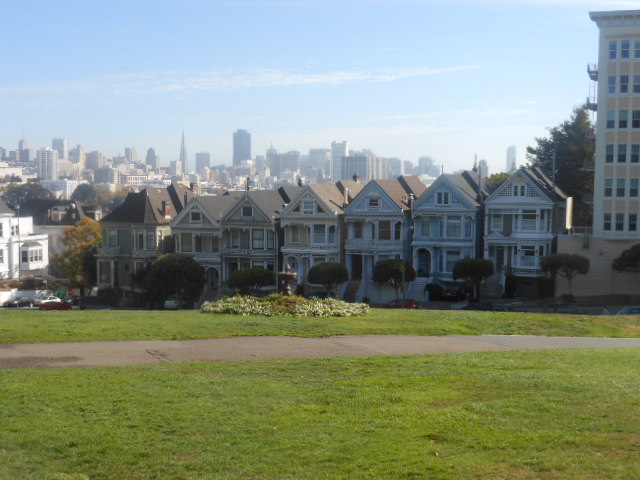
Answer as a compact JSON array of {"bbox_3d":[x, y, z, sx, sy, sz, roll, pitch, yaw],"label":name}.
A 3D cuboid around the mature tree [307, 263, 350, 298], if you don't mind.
[{"bbox_3d":[0.790,4.422,87.590,4.200,4.000,4.200,0,4,0],"label":"mature tree"}]

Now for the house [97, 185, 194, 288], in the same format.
[{"bbox_3d":[-21.386,-0.618,109.504,9.200,13.400,14.500,2,5,20],"label":"house"}]

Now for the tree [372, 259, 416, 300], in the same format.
[{"bbox_3d":[7.576,4.198,84.606,4.400,4.550,4.300,0,4,0],"label":"tree"}]

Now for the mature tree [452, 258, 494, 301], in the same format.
[{"bbox_3d":[15.094,3.971,81.815,4.100,4.220,4.100,2,5,20],"label":"mature tree"}]

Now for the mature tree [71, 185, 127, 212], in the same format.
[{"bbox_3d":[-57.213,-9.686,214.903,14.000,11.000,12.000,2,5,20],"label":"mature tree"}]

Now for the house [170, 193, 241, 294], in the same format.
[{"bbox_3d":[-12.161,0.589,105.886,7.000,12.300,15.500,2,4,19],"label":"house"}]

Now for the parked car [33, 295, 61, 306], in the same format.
[{"bbox_3d":[-35.307,8.057,109.000,4.400,1.450,1.780,1,4,10],"label":"parked car"}]

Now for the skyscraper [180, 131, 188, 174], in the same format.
[{"bbox_3d":[-552.677,-321.314,3393.558,50.000,260.000,50.000,2,5,20],"label":"skyscraper"}]

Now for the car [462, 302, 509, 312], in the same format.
[{"bbox_3d":[14.180,6.022,70.018,4.600,1.470,1.800,-2,3,20],"label":"car"}]

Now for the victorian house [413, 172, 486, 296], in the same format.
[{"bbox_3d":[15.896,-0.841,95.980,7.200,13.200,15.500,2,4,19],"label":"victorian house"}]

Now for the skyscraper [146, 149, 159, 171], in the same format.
[{"bbox_3d":[-526.707,-251.558,2616.240,29.000,70.000,27.000,2,5,20],"label":"skyscraper"}]

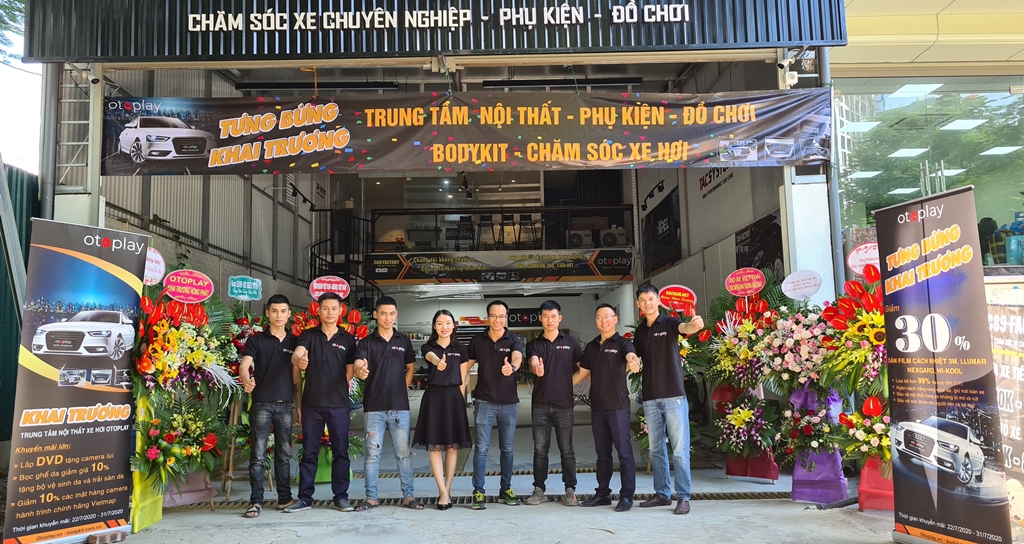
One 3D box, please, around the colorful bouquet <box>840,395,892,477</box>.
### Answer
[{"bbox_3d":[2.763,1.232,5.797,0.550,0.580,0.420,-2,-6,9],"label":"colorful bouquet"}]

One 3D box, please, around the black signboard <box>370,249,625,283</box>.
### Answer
[{"bbox_3d":[-0.218,-0.095,14.000,4.860,0.619,0.050,-1,-6,1],"label":"black signboard"}]

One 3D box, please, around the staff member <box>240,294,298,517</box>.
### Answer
[{"bbox_3d":[-1.962,1.059,6.299,0.520,1.740,0.480,0,-6,-11],"label":"staff member"}]

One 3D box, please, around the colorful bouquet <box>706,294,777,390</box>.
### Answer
[{"bbox_3d":[2.204,0.679,7.355,0.650,0.820,0.450,-4,-7,29],"label":"colorful bouquet"}]

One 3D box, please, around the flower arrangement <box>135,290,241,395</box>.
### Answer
[{"bbox_3d":[-2.539,0.573,6.000,0.771,0.802,0.450,1,-7,-23],"label":"flower arrangement"}]

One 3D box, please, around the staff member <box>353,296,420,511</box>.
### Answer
[{"bbox_3d":[-1.030,1.054,6.312,0.547,1.710,0.500,-1,-6,-3],"label":"staff member"}]

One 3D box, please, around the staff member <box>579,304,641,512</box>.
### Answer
[{"bbox_3d":[0.777,1.058,6.196,0.500,1.603,0.520,-2,-6,7],"label":"staff member"}]

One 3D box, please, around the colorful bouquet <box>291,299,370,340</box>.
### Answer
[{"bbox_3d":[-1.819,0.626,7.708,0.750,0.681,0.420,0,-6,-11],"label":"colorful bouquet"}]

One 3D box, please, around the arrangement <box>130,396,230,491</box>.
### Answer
[{"bbox_3d":[-2.565,1.327,5.950,0.735,0.705,0.420,1,-7,-23],"label":"arrangement"}]

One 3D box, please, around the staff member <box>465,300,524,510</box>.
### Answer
[{"bbox_3d":[-0.142,1.052,6.297,0.500,1.669,0.520,-1,-6,0],"label":"staff member"}]

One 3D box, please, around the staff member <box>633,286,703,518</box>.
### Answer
[{"bbox_3d":[1.223,0.956,6.012,0.560,1.740,0.500,-3,-6,14],"label":"staff member"}]

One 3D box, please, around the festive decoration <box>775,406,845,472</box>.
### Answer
[{"bbox_3d":[2.360,1.313,6.100,0.527,0.508,0.400,-3,-6,17],"label":"festive decoration"}]

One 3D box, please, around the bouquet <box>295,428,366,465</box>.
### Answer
[{"bbox_3d":[-1.723,1.675,7.300,0.680,0.420,0.400,0,-6,-11],"label":"bouquet"}]

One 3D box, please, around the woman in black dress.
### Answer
[{"bbox_3d":[-0.587,1.094,6.271,0.470,1.596,0.520,-1,-6,-2],"label":"woman in black dress"}]

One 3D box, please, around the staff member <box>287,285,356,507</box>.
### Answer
[{"bbox_3d":[-1.550,1.049,6.292,0.545,1.740,0.520,-1,-6,-7],"label":"staff member"}]

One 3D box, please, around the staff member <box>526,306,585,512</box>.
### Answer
[{"bbox_3d":[0.349,1.043,6.314,0.483,1.670,0.480,-2,-6,3],"label":"staff member"}]

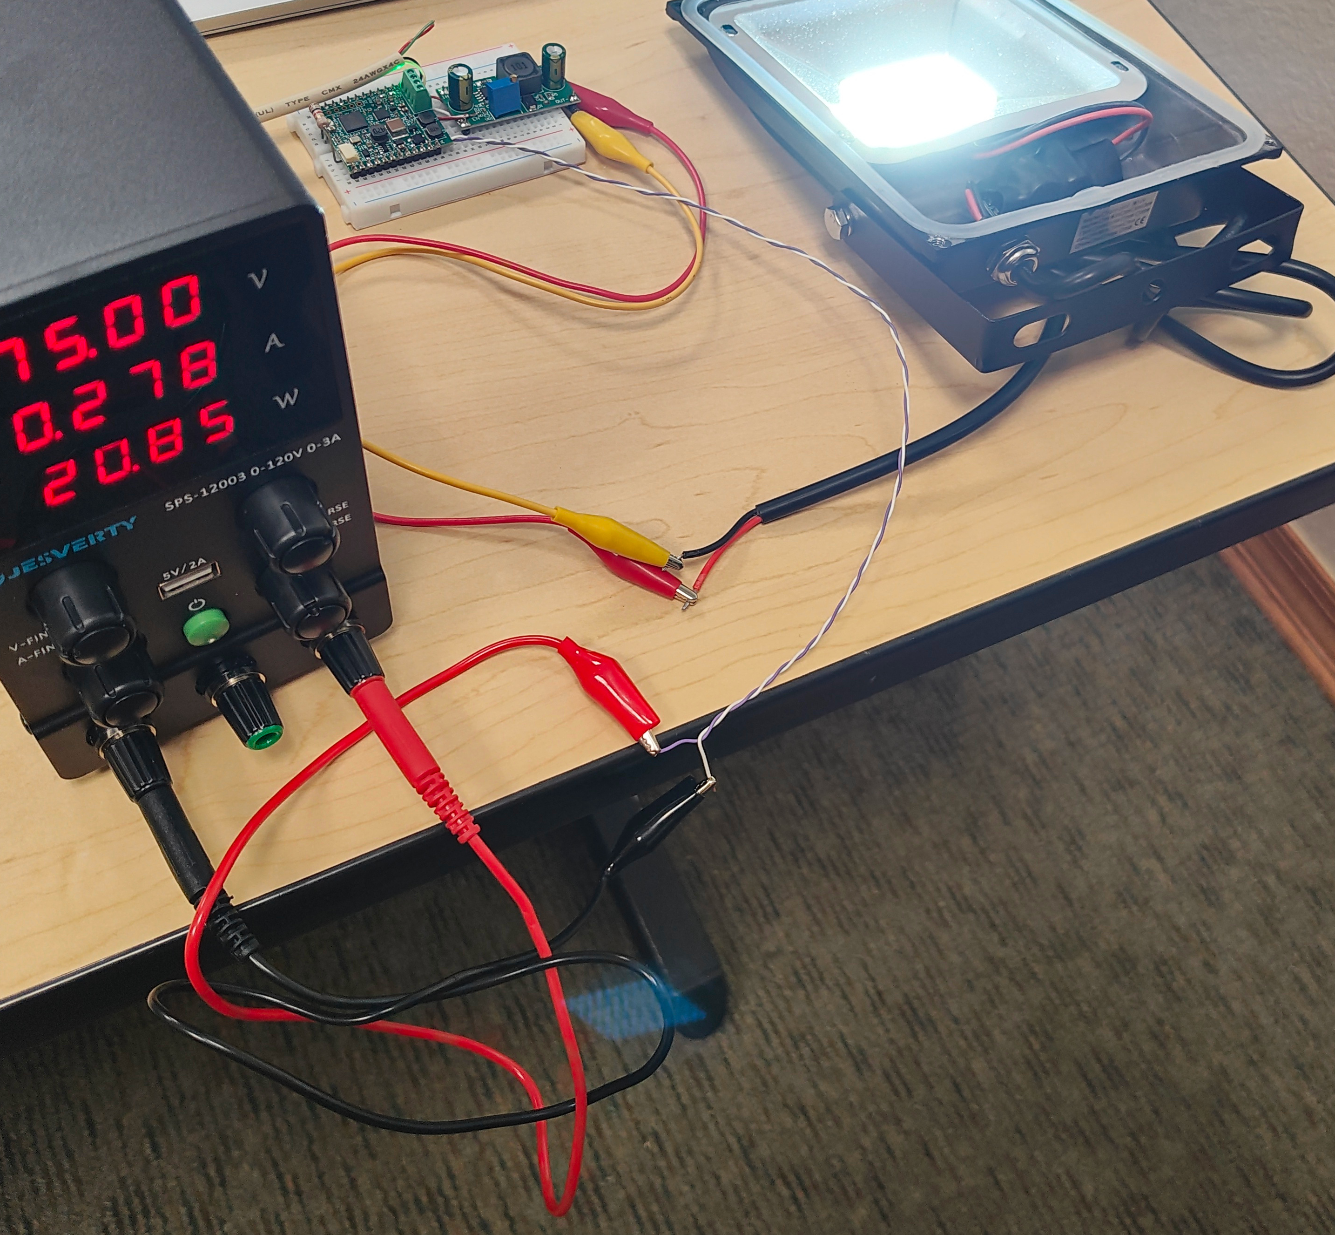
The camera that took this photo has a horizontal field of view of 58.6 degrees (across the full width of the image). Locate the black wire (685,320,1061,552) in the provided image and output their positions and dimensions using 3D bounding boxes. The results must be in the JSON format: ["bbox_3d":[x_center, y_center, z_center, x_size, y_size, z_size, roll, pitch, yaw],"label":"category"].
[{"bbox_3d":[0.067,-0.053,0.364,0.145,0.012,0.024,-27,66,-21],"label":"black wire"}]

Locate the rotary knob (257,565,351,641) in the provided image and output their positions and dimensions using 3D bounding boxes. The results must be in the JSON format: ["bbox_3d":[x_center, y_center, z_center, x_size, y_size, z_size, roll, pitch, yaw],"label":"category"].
[{"bbox_3d":[-0.084,-0.004,0.278,0.018,0.018,0.015,-28,65,-20],"label":"rotary knob"}]

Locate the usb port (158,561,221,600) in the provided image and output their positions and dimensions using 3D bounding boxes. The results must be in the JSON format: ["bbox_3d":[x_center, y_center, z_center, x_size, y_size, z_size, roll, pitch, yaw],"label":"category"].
[{"bbox_3d":[-0.108,-0.011,0.265,0.013,0.006,0.010,-30,67,-22],"label":"usb port"}]

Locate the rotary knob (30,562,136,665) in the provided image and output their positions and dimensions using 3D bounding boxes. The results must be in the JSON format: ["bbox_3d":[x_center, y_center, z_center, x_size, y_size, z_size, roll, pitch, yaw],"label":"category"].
[{"bbox_3d":[-0.117,0.000,0.240,0.018,0.018,0.015,-28,65,-20],"label":"rotary knob"}]

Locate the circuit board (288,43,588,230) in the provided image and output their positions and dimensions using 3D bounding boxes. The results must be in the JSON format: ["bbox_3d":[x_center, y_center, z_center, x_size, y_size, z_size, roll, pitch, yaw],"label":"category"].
[{"bbox_3d":[-0.075,-0.166,0.392,0.084,0.024,0.054,-27,66,-21],"label":"circuit board"}]

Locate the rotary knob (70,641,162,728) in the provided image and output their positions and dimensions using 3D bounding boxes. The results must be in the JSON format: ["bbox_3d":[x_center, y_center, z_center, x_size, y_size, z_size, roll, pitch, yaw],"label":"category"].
[{"bbox_3d":[-0.121,0.013,0.263,0.019,0.019,0.016,-30,67,-22],"label":"rotary knob"}]

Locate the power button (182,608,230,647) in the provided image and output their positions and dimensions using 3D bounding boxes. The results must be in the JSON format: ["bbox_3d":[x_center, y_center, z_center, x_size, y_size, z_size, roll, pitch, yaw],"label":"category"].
[{"bbox_3d":[-0.106,0.003,0.274,0.010,0.010,0.004,-28,65,-20],"label":"power button"}]

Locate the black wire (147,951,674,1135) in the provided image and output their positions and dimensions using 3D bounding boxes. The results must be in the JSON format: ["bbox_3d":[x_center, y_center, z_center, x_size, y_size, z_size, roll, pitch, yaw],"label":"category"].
[{"bbox_3d":[-0.063,0.107,0.299,0.134,0.041,0.051,-6,60,-10],"label":"black wire"}]

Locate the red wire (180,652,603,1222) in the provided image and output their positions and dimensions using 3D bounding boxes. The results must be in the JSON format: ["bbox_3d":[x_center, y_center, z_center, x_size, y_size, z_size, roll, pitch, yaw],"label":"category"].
[{"bbox_3d":[-0.069,0.082,0.309,0.092,0.098,0.140,-3,64,-9],"label":"red wire"}]

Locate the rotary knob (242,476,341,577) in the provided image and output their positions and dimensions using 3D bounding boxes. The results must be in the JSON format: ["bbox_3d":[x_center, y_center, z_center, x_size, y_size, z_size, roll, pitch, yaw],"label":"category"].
[{"bbox_3d":[-0.081,-0.019,0.259,0.019,0.019,0.016,-30,67,-22],"label":"rotary knob"}]

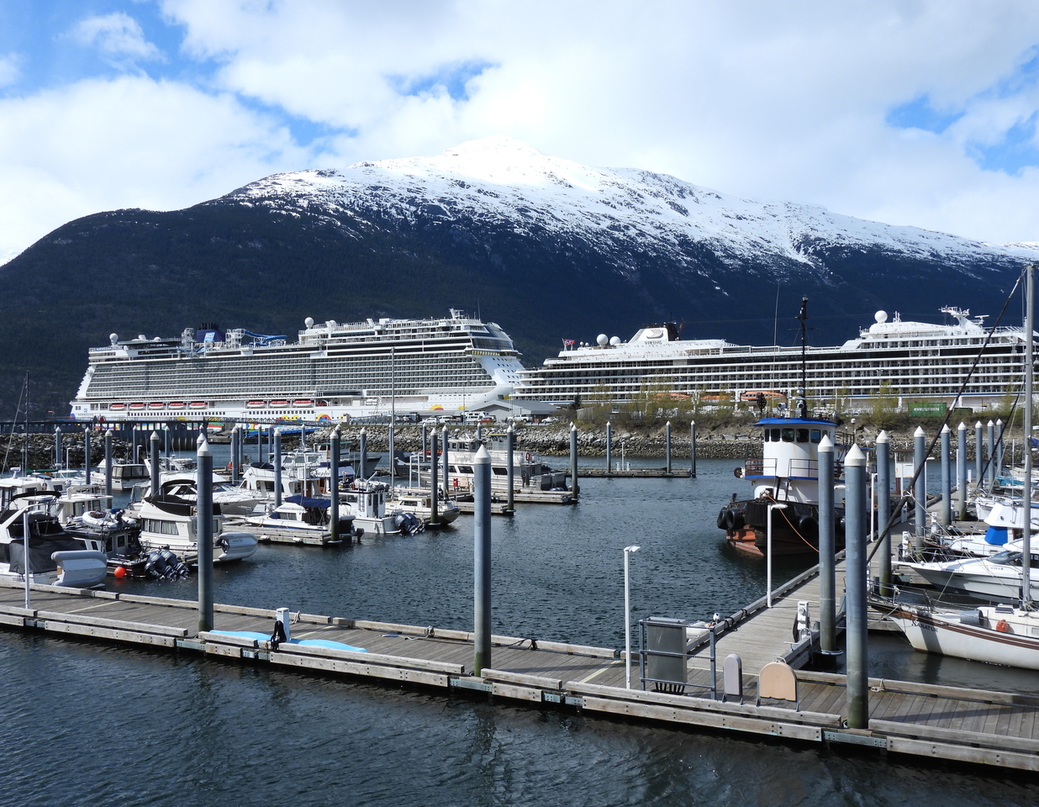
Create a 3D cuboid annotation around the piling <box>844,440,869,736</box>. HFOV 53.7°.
[{"bbox_3d":[7.290,4.077,22.250,0.442,6.400,0.442,-1,-1,28],"label":"piling"}]

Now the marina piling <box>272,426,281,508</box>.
[{"bbox_3d":[-14.562,4.108,61.959,0.420,5.300,0.420,-1,-1,29],"label":"marina piling"}]

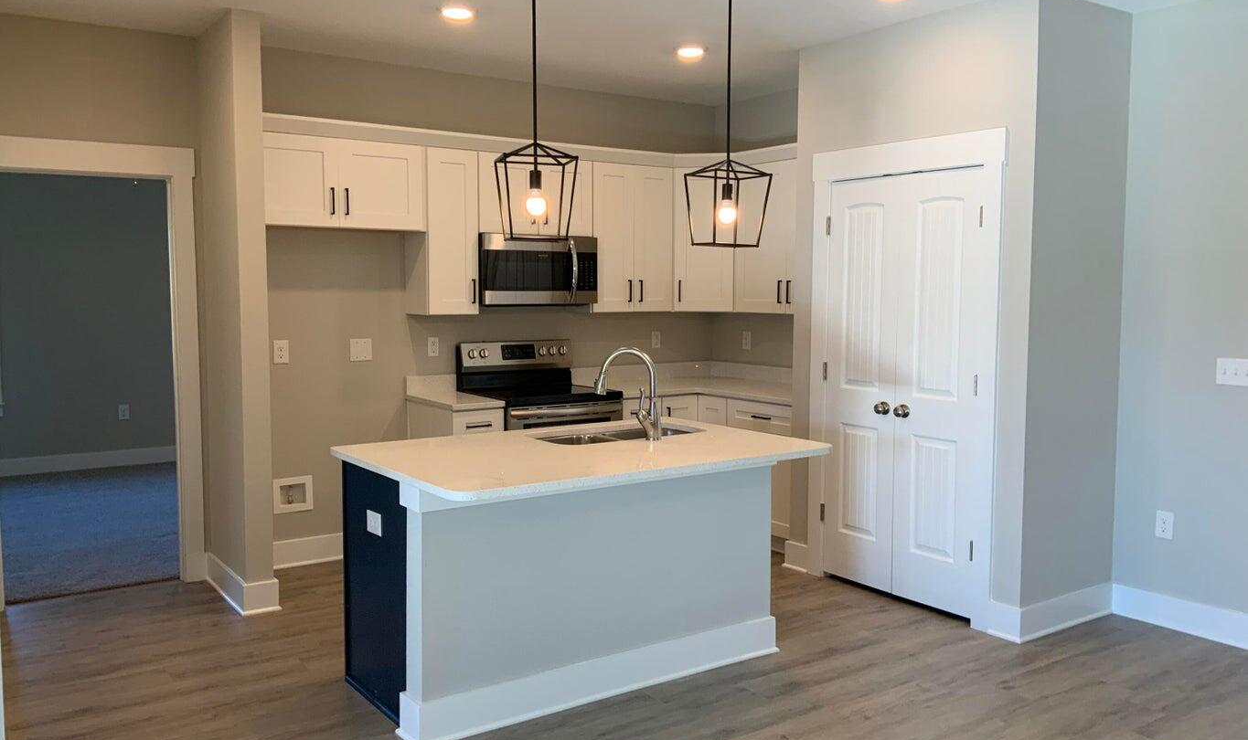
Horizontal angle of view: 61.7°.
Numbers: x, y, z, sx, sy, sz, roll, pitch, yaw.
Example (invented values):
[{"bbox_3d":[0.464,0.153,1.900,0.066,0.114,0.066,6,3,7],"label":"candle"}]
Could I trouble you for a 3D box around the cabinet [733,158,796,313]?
[{"bbox_3d":[1.108,-0.799,6.331,0.342,0.908,0.915,-3,6,-35],"label":"cabinet"}]

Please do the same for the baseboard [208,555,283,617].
[{"bbox_3d":[-1.881,1.029,5.155,0.185,0.156,0.728,-3,6,-35],"label":"baseboard"}]

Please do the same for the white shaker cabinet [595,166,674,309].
[{"bbox_3d":[-0.034,-0.824,6.605,0.610,0.908,0.340,-3,6,-35],"label":"white shaker cabinet"}]

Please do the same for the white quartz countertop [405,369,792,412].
[{"bbox_3d":[0.115,0.107,6.027,2.280,0.136,1.530,-3,6,-35],"label":"white quartz countertop"}]

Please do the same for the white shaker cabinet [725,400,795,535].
[{"bbox_3d":[1.048,0.550,6.269,0.628,0.775,0.586,-3,6,-35],"label":"white shaker cabinet"}]

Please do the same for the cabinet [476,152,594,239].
[{"bbox_3d":[-0.599,-1.020,6.187,0.776,0.454,0.340,-3,6,-35],"label":"cabinet"}]

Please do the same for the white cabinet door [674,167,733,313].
[{"bbox_3d":[0.510,-0.824,6.632,0.385,0.900,0.025,1,5,10],"label":"white cabinet door"}]

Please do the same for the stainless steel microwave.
[{"bbox_3d":[-0.575,-0.585,6.188,0.768,0.407,0.385,-3,6,-35],"label":"stainless steel microwave"}]

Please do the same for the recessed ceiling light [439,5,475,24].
[{"bbox_3d":[-0.749,-1.601,4.696,0.180,0.030,0.180,0,5,0],"label":"recessed ceiling light"}]

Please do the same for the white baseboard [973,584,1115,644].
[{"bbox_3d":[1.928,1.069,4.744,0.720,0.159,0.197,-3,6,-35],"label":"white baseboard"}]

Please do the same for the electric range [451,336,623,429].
[{"bbox_3d":[-0.487,0.445,6.128,0.762,1.185,0.685,-3,6,-35],"label":"electric range"}]

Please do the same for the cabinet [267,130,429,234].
[{"bbox_3d":[-1.556,-0.967,5.510,0.956,0.457,0.340,-3,6,-35],"label":"cabinet"}]

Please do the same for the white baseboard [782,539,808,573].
[{"bbox_3d":[0.927,1.012,5.648,0.030,0.142,0.190,-3,6,-35],"label":"white baseboard"}]

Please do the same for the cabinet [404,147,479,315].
[{"bbox_3d":[-1.033,-0.768,5.891,0.302,0.908,0.323,-3,6,-35],"label":"cabinet"}]

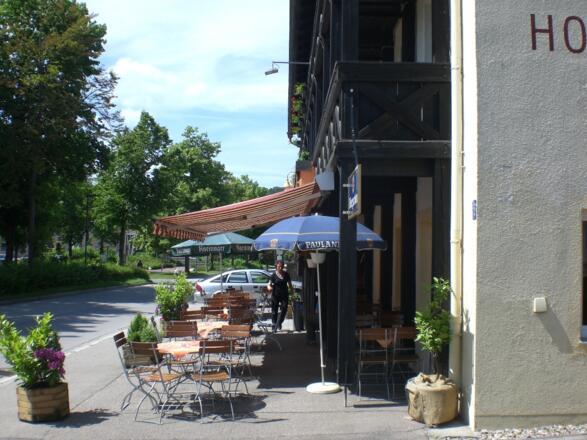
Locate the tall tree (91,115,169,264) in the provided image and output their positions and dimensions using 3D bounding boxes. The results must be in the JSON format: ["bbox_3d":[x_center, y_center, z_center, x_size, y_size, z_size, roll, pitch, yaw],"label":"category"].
[{"bbox_3d":[-11.634,-2.087,46.211,5.300,11.380,5.200,0,-4,0],"label":"tall tree"}]

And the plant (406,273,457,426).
[{"bbox_3d":[1.463,1.352,6.788,0.540,1.510,0.530,0,-4,0],"label":"plant"}]

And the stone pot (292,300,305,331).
[{"bbox_3d":[0.129,2.273,15.290,0.310,0.700,0.310,0,-4,0],"label":"stone pot"}]

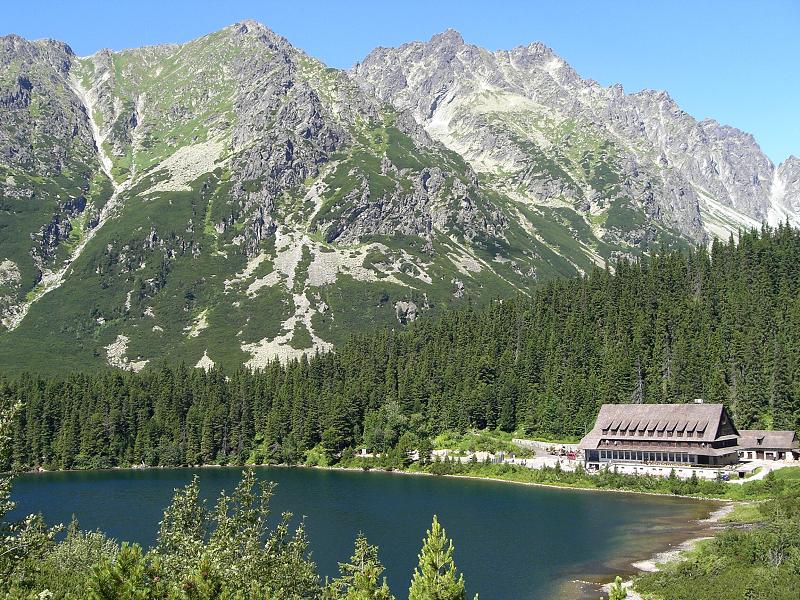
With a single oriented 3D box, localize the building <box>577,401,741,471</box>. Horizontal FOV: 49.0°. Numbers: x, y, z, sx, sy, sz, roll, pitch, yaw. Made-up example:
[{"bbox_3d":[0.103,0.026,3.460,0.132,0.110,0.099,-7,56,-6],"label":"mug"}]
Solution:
[{"bbox_3d":[76.270,39.570,258.730,41.280,17.240,23.000,-5,-7,35],"label":"building"}]

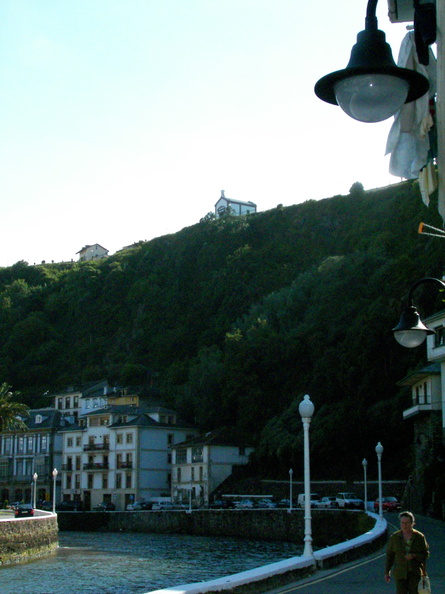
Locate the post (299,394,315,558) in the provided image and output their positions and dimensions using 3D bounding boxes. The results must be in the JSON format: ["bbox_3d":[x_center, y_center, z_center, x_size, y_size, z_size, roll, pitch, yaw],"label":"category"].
[{"bbox_3d":[2.111,4.448,26.623,0.380,4.000,0.380,0,-11,0],"label":"post"}]

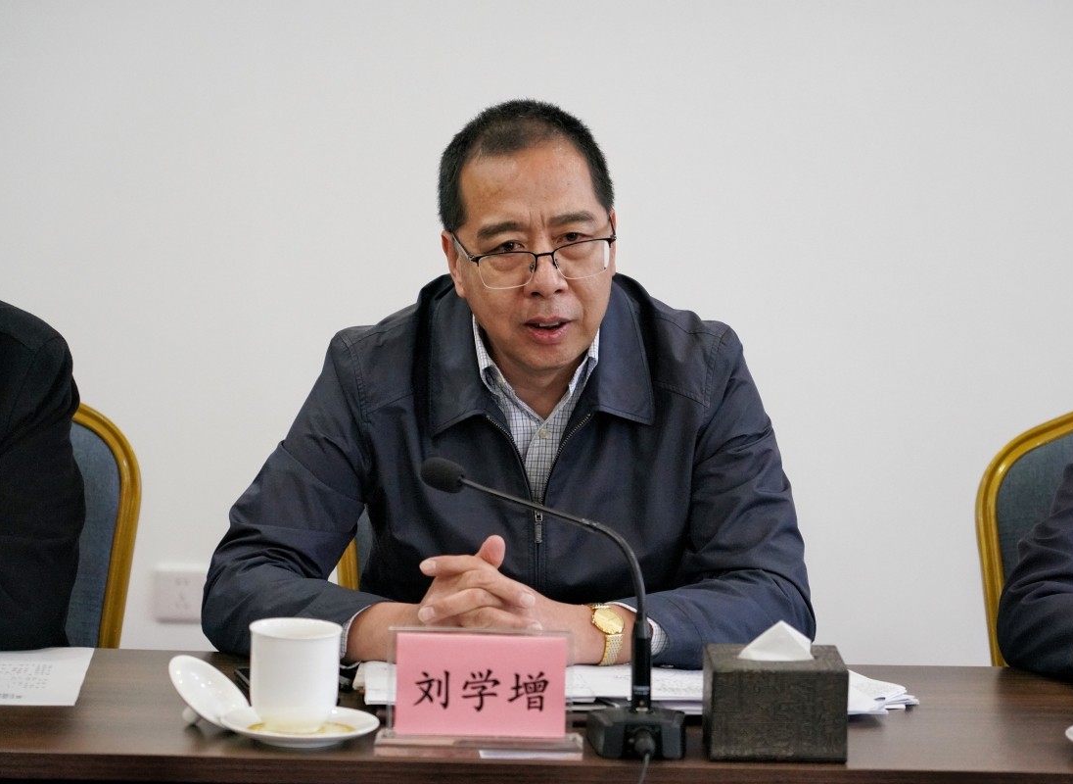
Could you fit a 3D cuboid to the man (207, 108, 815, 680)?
[{"bbox_3d":[-0.034,0.343,3.497,0.620,1.300,0.660,1,7,0],"label":"man"}]

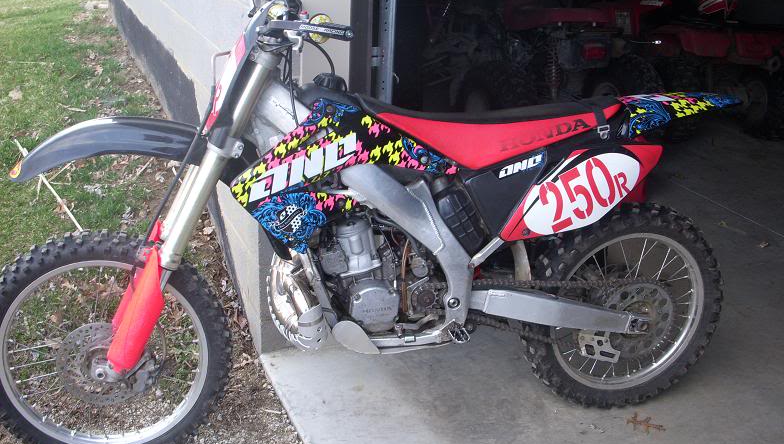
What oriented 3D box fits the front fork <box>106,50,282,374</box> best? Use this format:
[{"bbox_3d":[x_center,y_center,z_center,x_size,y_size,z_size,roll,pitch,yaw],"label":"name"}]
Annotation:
[{"bbox_3d":[-0.531,-0.027,2.238,0.140,0.938,0.260,24,12,-13],"label":"front fork"}]

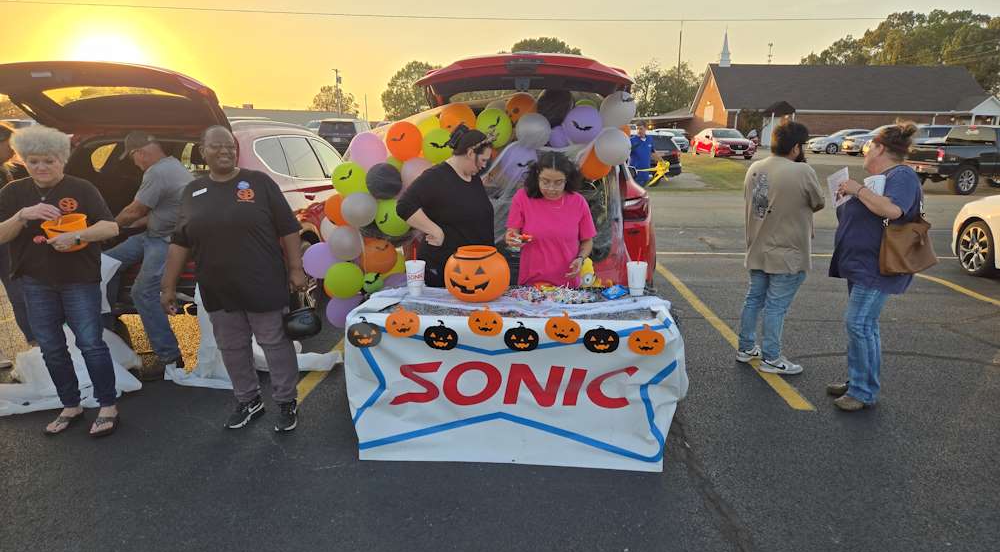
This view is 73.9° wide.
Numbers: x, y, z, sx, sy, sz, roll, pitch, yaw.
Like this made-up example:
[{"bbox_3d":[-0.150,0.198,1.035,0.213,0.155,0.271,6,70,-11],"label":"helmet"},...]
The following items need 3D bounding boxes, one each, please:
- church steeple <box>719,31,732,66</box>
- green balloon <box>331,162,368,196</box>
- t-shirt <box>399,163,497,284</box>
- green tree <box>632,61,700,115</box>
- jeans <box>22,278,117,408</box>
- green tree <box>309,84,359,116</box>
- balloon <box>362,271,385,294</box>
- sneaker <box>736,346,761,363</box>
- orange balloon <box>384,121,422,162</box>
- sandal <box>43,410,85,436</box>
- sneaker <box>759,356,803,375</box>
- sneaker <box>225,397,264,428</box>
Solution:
[{"bbox_3d":[17.333,-17.440,51.000,0.870,2.850,0.870,0,12,0],"label":"church steeple"},{"bbox_3d":[-1.062,-0.690,4.700,0.255,0.260,0.255,0,12,0],"label":"green balloon"},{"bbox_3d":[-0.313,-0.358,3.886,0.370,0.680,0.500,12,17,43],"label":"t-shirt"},{"bbox_3d":[16.440,-17.334,66.000,7.000,8.200,7.000,0,12,0],"label":"green tree"},{"bbox_3d":[-2.346,0.320,3.655,0.410,0.860,0.290,1,13,2],"label":"jeans"},{"bbox_3d":[-30.231,-30.287,121.362,9.000,9.000,9.000,0,13,0],"label":"green tree"},{"bbox_3d":[-0.899,0.046,4.720,0.145,0.150,0.145,1,13,0],"label":"balloon"},{"bbox_3d":[1.856,0.558,4.787,0.290,0.120,0.110,-3,13,-17],"label":"sneaker"},{"bbox_3d":[-0.646,-0.901,4.450,0.250,0.270,0.250,0,13,0],"label":"orange balloon"},{"bbox_3d":[-2.417,0.788,3.689,0.100,0.075,0.255,3,13,9],"label":"sandal"},{"bbox_3d":[1.913,0.617,4.532,0.298,0.115,0.110,1,12,5],"label":"sneaker"},{"bbox_3d":[-1.439,0.781,3.749,0.105,0.115,0.280,4,12,17],"label":"sneaker"}]

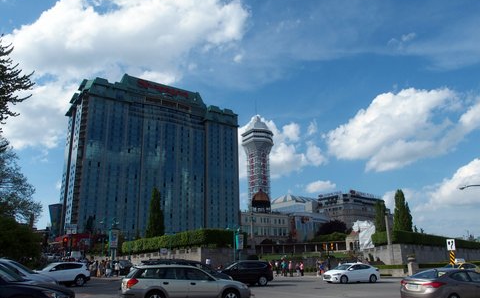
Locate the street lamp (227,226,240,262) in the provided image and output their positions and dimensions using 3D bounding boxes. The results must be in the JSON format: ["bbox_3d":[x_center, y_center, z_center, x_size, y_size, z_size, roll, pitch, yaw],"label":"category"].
[{"bbox_3d":[-0.844,13.265,51.848,1.750,6.100,0.450,-1,-16,0],"label":"street lamp"}]

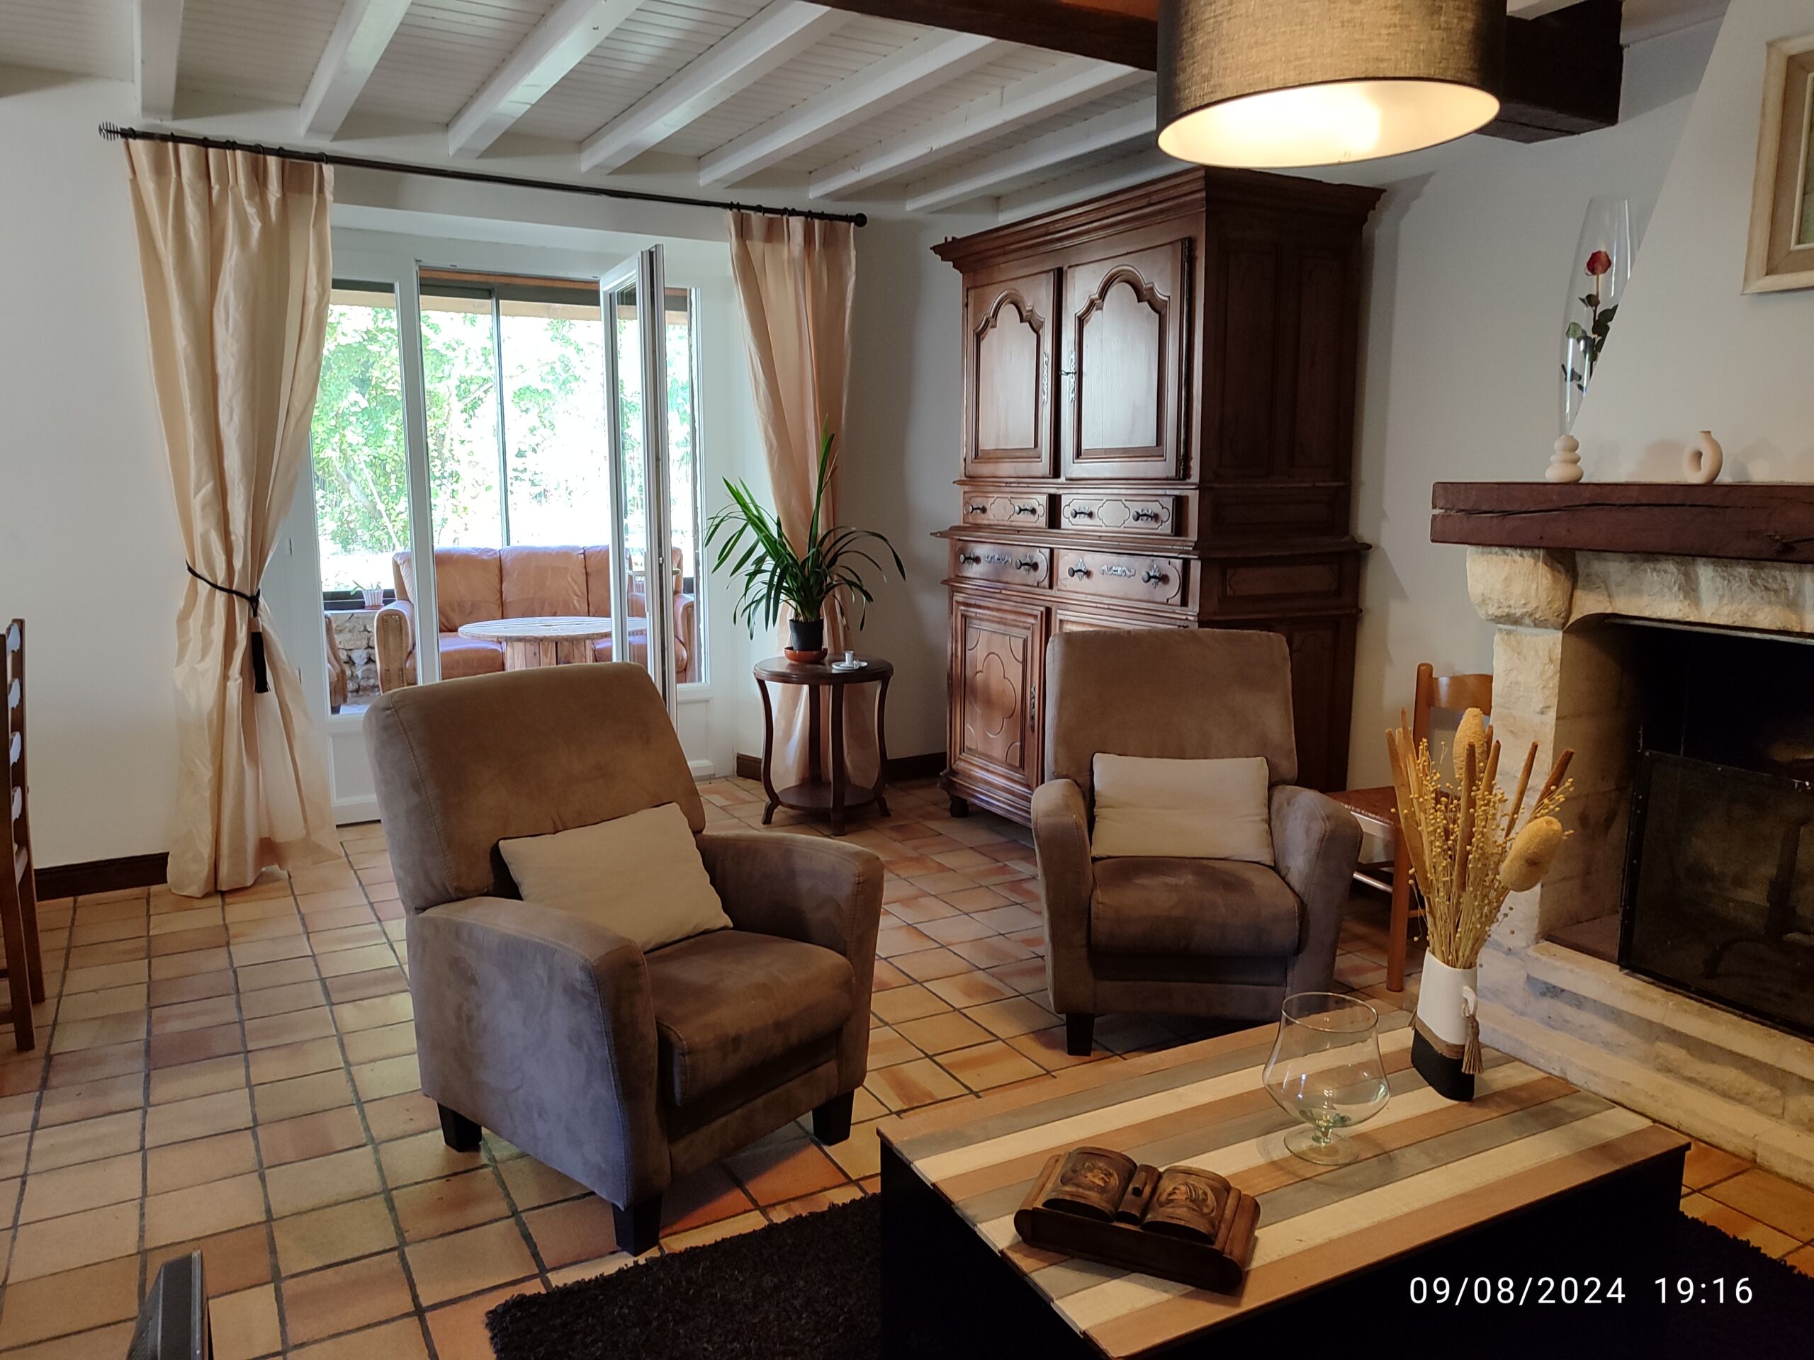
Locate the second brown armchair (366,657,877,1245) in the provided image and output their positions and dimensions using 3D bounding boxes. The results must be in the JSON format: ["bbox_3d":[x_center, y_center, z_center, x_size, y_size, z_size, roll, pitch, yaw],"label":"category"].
[{"bbox_3d":[-0.625,0.510,2.844,0.869,0.975,0.748,8,12,40],"label":"second brown armchair"}]

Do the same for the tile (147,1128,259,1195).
[{"bbox_3d":[-1.419,0.978,2.646,0.196,0.014,0.196,-5,10,-29],"label":"tile"}]

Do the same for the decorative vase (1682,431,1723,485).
[{"bbox_3d":[1.706,-0.477,2.808,0.036,0.119,0.102,-1,9,-7],"label":"decorative vase"}]

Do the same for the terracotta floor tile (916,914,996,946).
[{"bbox_3d":[0.152,0.780,4.045,0.198,0.015,0.198,-5,10,-29],"label":"terracotta floor tile"}]

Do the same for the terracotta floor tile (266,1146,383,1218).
[{"bbox_3d":[-1.155,1.002,2.603,0.198,0.015,0.198,-5,10,-29],"label":"terracotta floor tile"}]

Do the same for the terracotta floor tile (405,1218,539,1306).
[{"bbox_3d":[-0.806,1.079,2.427,0.200,0.015,0.200,-5,11,-29],"label":"terracotta floor tile"}]

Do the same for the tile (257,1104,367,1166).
[{"bbox_3d":[-1.241,0.962,2.748,0.196,0.014,0.196,-5,10,-29],"label":"tile"}]

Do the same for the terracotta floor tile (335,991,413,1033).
[{"bbox_3d":[-1.363,0.863,3.379,0.196,0.014,0.196,-5,10,-29],"label":"terracotta floor tile"}]

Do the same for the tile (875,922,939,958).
[{"bbox_3d":[-0.029,0.795,3.943,0.198,0.015,0.198,-5,10,-29],"label":"tile"}]

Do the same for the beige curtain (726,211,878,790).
[{"bbox_3d":[-0.410,-0.665,5.419,0.640,2.397,0.200,-5,11,-31],"label":"beige curtain"}]

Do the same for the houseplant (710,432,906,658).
[{"bbox_3d":[-0.407,-0.534,5.258,0.790,0.930,0.650,0,9,0],"label":"houseplant"}]

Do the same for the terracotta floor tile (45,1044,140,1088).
[{"bbox_3d":[-1.914,0.916,3.101,0.198,0.015,0.198,-5,10,-29],"label":"terracotta floor tile"}]

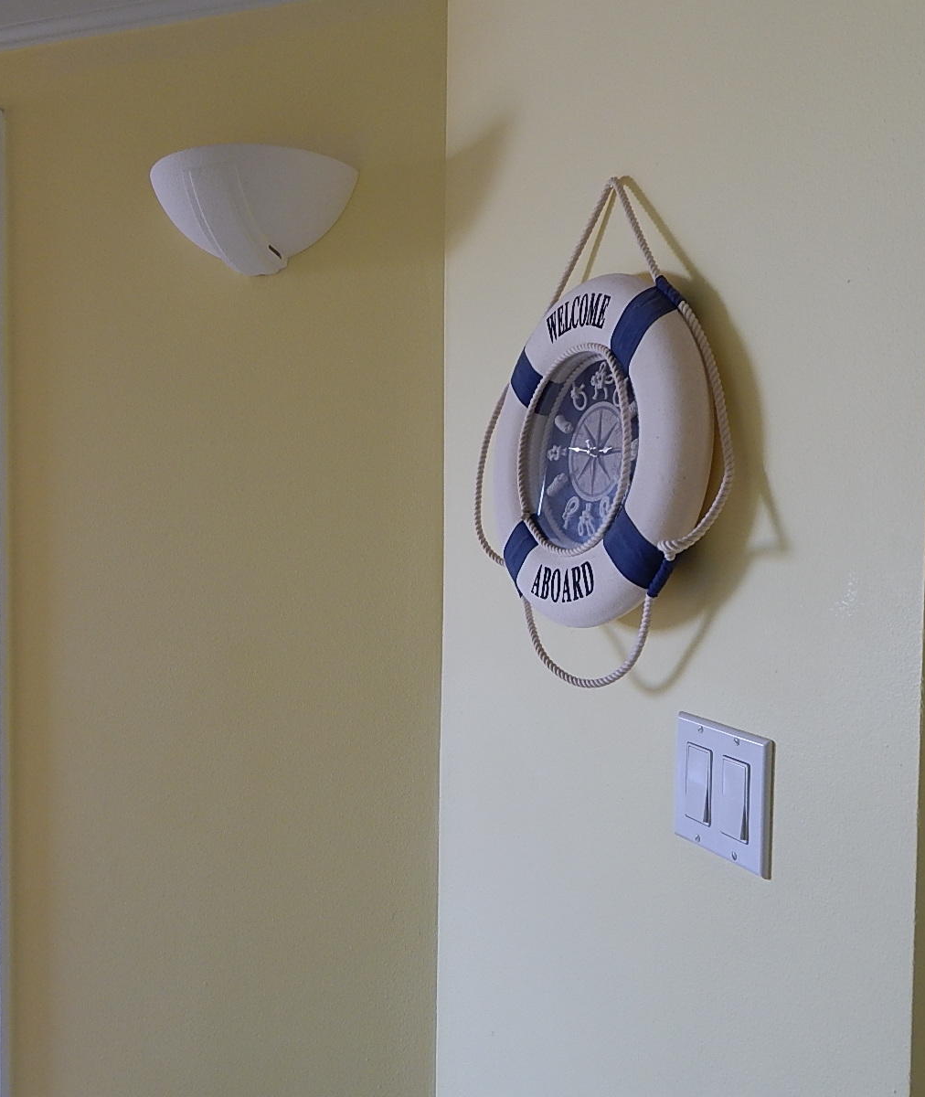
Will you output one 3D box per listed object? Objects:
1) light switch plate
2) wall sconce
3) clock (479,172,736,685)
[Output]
[{"bbox_3d":[0.221,0.209,0.802,0.010,0.115,0.116,0,2,-27],"label":"light switch plate"},{"bbox_3d":[-0.322,-0.468,1.310,0.320,0.143,0.138,1,2,18],"label":"wall sconce"},{"bbox_3d":[0.118,-0.115,0.939,0.065,0.511,0.450,0,2,-27],"label":"clock"}]

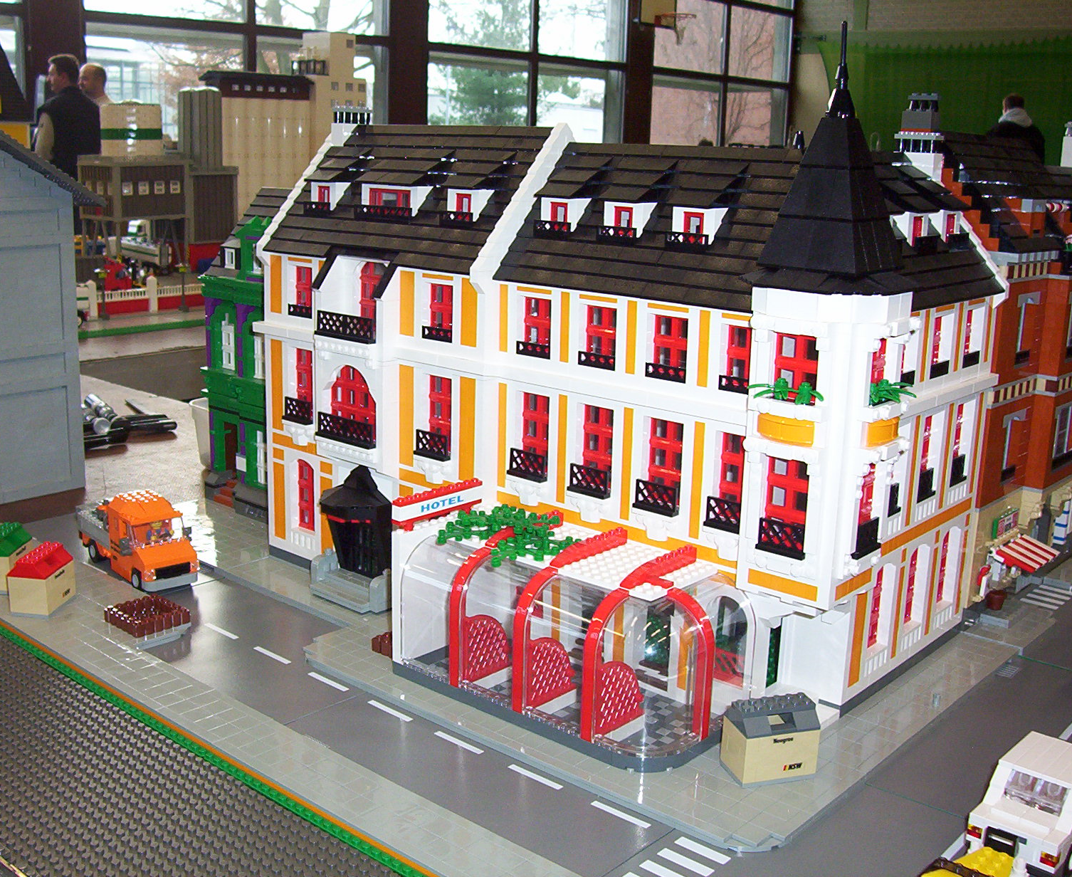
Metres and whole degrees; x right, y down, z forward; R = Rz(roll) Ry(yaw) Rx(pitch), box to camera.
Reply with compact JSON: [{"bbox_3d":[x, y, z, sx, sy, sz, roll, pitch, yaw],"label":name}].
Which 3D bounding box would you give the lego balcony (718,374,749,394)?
[{"bbox_3d":[0.128,-0.033,0.894,0.032,0.010,0.008,13,18,39],"label":"lego balcony"}]

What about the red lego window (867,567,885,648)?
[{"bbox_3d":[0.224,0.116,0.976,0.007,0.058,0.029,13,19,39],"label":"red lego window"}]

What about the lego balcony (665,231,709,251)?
[{"bbox_3d":[0.098,-0.125,0.921,0.032,0.010,0.008,13,18,39],"label":"lego balcony"}]

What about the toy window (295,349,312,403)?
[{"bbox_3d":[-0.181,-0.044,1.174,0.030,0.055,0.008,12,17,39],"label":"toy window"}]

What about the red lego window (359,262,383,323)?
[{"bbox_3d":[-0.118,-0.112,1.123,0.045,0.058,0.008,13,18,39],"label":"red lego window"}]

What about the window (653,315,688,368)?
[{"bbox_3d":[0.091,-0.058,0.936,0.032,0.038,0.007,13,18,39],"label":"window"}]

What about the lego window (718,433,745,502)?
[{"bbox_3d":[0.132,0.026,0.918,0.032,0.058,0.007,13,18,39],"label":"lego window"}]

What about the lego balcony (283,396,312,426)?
[{"bbox_3d":[-0.190,-0.023,1.152,0.032,0.019,0.008,13,19,40],"label":"lego balcony"}]

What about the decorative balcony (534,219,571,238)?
[{"bbox_3d":[0.010,-0.143,0.982,0.032,0.010,0.008,12,17,39],"label":"decorative balcony"}]

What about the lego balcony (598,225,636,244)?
[{"bbox_3d":[0.056,-0.135,0.962,0.032,0.010,0.008,13,18,39],"label":"lego balcony"}]

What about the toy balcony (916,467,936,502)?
[{"bbox_3d":[0.265,0.032,0.990,0.008,0.019,0.032,13,18,39],"label":"toy balcony"}]

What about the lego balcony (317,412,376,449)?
[{"bbox_3d":[-0.145,-0.006,1.107,0.064,0.019,0.008,12,17,39],"label":"lego balcony"}]

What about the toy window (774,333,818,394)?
[{"bbox_3d":[0.157,-0.041,0.851,0.032,0.038,0.008,13,18,39],"label":"toy window"}]

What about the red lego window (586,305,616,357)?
[{"bbox_3d":[0.048,-0.070,0.958,0.029,0.039,0.007,13,19,40],"label":"red lego window"}]

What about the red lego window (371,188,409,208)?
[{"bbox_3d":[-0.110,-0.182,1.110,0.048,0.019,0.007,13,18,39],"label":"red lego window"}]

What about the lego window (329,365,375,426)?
[{"bbox_3d":[-0.134,-0.027,1.095,0.061,0.050,0.008,13,19,40],"label":"lego window"}]

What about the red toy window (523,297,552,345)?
[{"bbox_3d":[0.006,-0.080,0.995,0.029,0.039,0.007,13,19,40],"label":"red toy window"}]

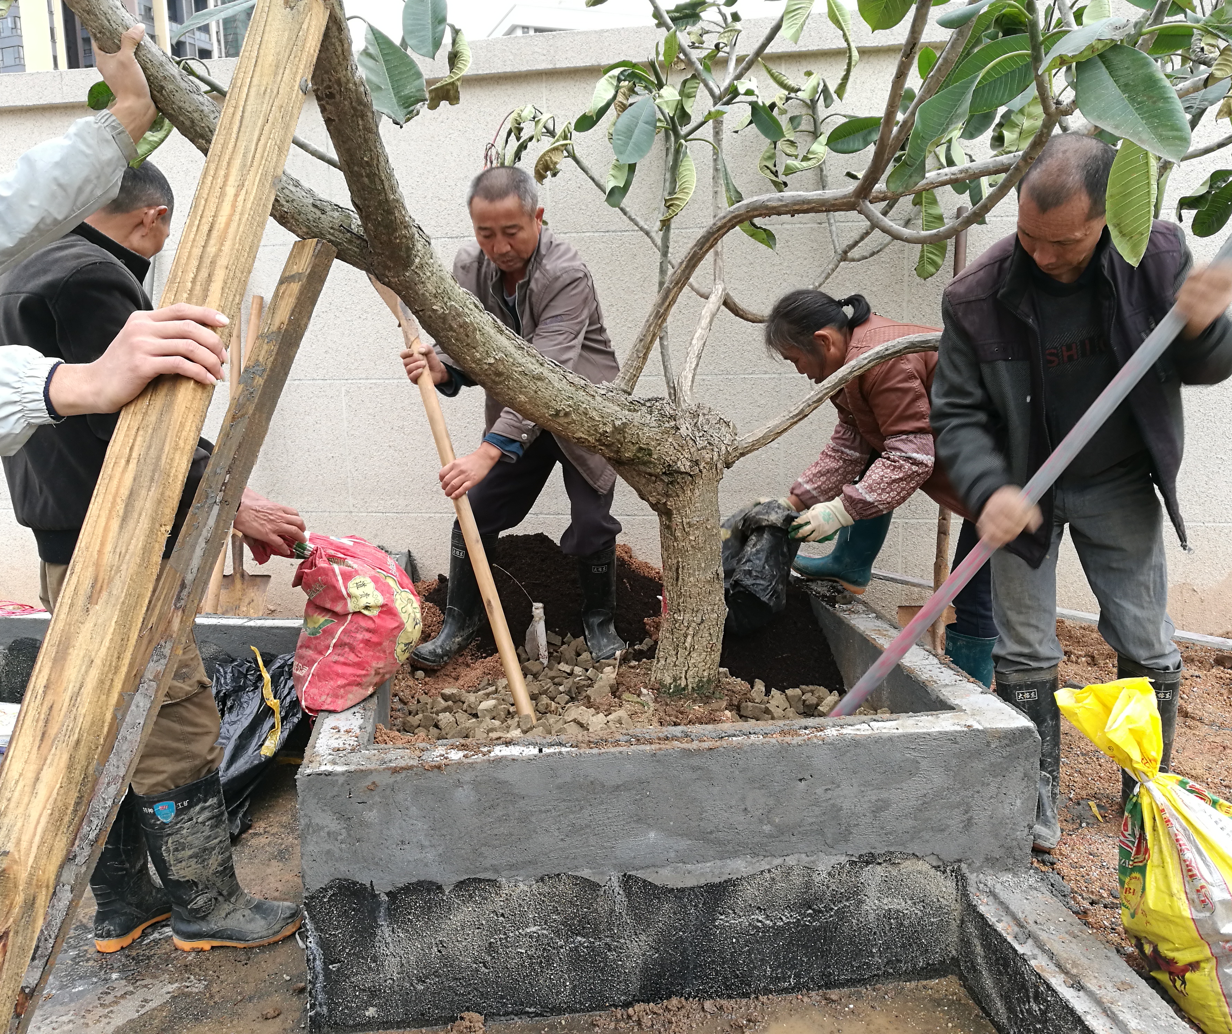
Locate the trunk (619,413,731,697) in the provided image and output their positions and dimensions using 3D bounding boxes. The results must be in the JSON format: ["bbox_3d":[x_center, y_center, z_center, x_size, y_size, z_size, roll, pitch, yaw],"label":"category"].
[{"bbox_3d":[0.175,0.083,3.027,0.280,0.796,0.240,-2,10,0],"label":"trunk"}]

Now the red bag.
[{"bbox_3d":[-0.605,0.226,2.515,0.290,0.380,0.270,-5,11,-17],"label":"red bag"}]

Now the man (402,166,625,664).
[{"bbox_3d":[-0.279,-0.213,2.958,0.570,1.389,0.570,3,11,26],"label":"man"}]

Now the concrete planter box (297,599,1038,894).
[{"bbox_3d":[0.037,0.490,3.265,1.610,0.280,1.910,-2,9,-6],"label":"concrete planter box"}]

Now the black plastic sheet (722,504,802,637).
[{"bbox_3d":[0.390,0.143,3.005,0.260,0.380,0.240,-2,10,0],"label":"black plastic sheet"}]

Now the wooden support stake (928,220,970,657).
[{"bbox_3d":[1.123,-0.248,3.619,0.045,1.579,0.045,2,1,-1],"label":"wooden support stake"}]

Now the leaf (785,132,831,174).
[{"bbox_3d":[0.494,-0.940,2.780,0.125,0.120,0.080,-2,10,0],"label":"leaf"}]

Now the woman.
[{"bbox_3d":[0.780,-0.035,3.097,0.700,1.214,0.460,-2,10,-3],"label":"woman"}]

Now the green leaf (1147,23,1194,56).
[{"bbox_3d":[1.065,-0.922,2.075,0.120,0.075,0.100,-2,10,0],"label":"green leaf"}]

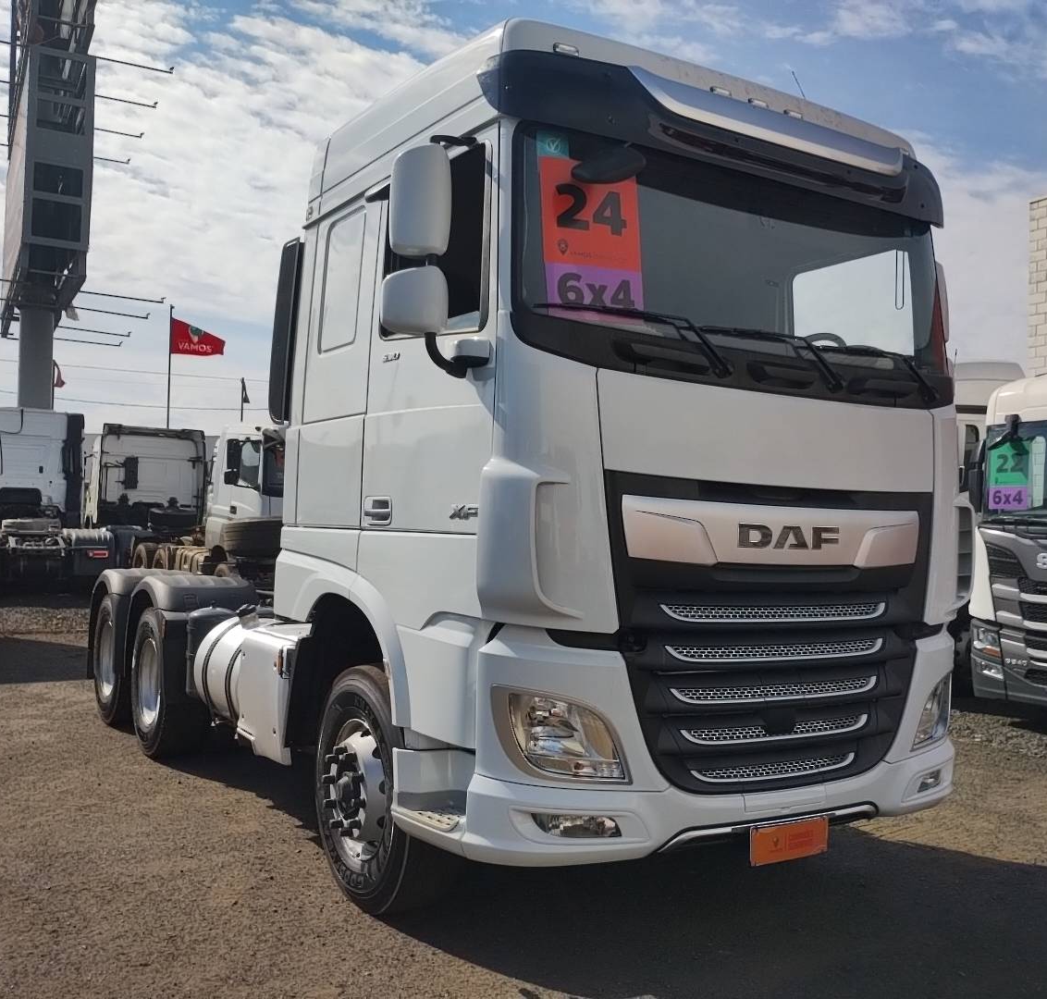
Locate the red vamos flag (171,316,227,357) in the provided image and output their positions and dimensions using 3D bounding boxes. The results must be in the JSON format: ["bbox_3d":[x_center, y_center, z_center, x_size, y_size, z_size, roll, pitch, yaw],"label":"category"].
[{"bbox_3d":[-8.464,-4.232,28.000,1.420,1.000,0.200,2,-1,-9],"label":"red vamos flag"}]

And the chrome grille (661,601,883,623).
[{"bbox_3d":[0.973,0.410,3.991,1.150,0.073,0.060,3,-2,-33],"label":"chrome grille"}]

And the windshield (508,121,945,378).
[{"bbox_3d":[0.951,-0.914,4.127,2.270,0.740,0.190,3,-10,-33],"label":"windshield"}]

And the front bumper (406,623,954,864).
[{"bbox_3d":[0.763,0.860,4.283,2.460,0.740,0.780,3,-2,-33],"label":"front bumper"}]

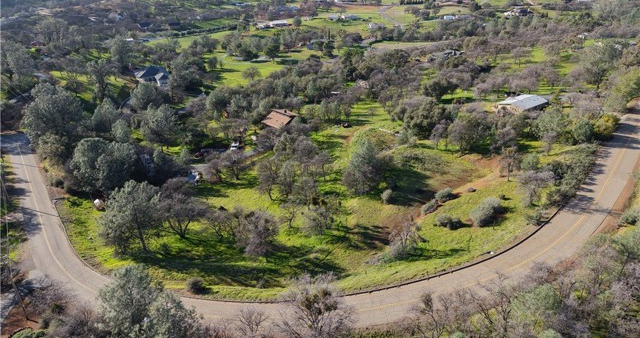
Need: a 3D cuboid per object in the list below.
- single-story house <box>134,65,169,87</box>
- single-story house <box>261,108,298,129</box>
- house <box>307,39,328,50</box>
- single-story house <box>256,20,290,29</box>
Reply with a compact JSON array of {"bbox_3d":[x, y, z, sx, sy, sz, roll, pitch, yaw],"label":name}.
[{"bbox_3d":[-75.730,-41.470,200.000,14.500,6.000,12.000,-12,28,-24],"label":"single-story house"},{"bbox_3d":[-13.690,-16.230,150.000,9.000,5.300,10.000,-21,33,-37],"label":"single-story house"},{"bbox_3d":[-0.910,-75.460,270.000,14.000,5.000,9.500,0,26,0],"label":"house"},{"bbox_3d":[-36.160,-112.120,345.000,24.000,5.200,11.000,-8,27,-16],"label":"single-story house"}]

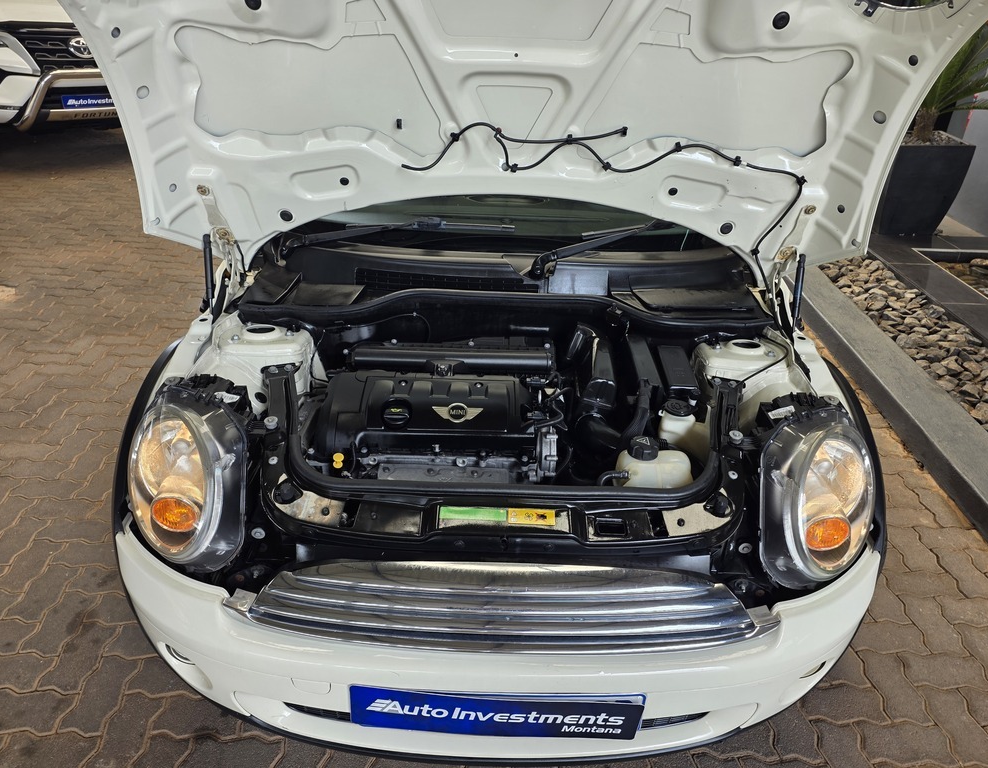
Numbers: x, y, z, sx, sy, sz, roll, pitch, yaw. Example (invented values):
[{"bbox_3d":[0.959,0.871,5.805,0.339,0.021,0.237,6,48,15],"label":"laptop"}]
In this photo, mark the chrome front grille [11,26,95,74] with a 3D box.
[{"bbox_3d":[-3.379,-2.753,5.600,1.000,0.350,0.140,-11,31,-23],"label":"chrome front grille"}]

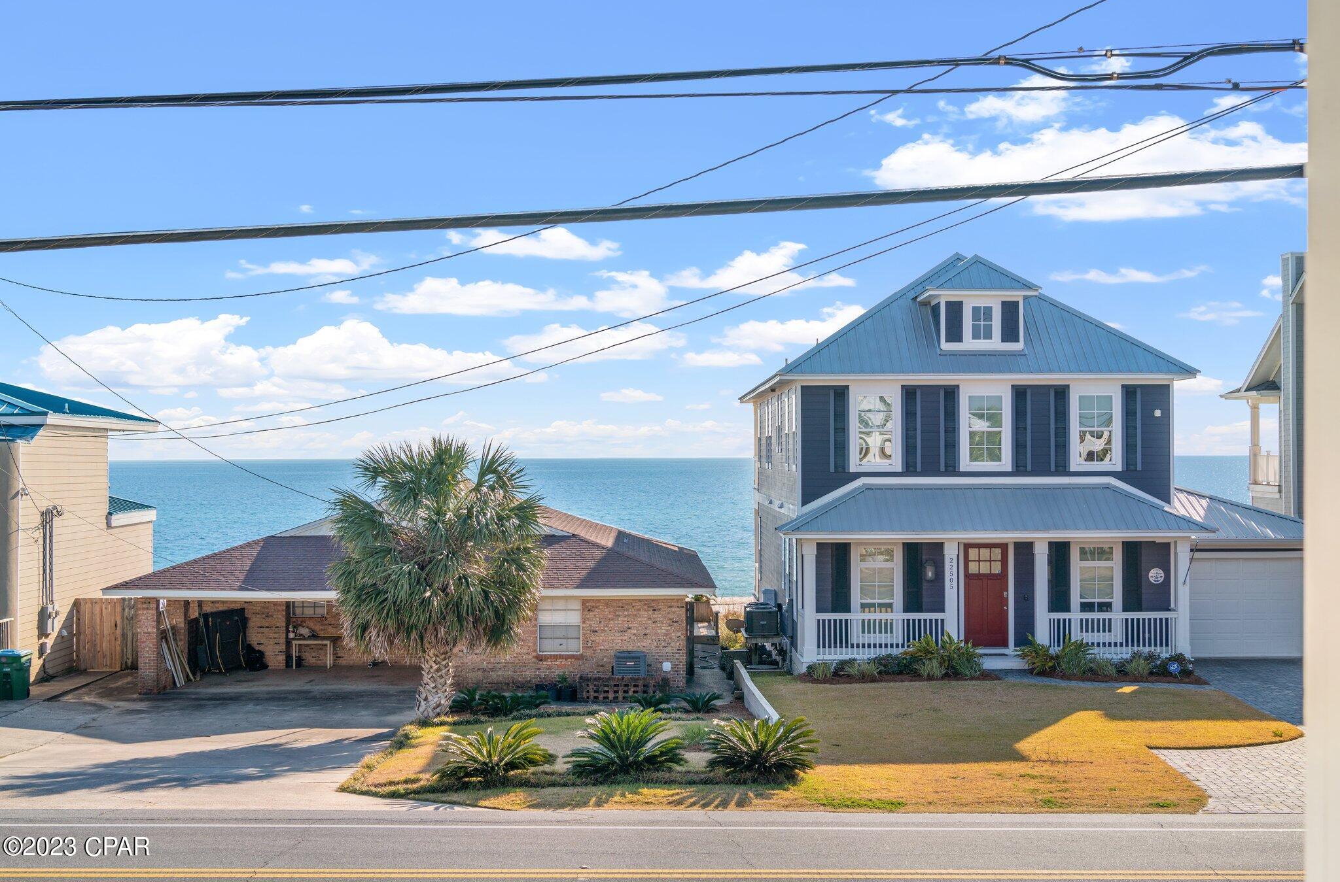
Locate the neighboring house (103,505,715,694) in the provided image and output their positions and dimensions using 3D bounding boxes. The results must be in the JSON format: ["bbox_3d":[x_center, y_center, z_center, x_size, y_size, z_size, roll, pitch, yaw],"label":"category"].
[{"bbox_3d":[-5.750,3.250,50.000,13.300,4.450,16.400,0,0,-1],"label":"neighboring house"}]

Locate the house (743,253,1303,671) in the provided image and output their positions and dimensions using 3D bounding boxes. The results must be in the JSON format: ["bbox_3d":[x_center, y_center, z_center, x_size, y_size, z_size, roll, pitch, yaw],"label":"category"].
[{"bbox_3d":[9.150,0.210,53.900,13.600,10.100,21.200,0,0,-1],"label":"house"}]

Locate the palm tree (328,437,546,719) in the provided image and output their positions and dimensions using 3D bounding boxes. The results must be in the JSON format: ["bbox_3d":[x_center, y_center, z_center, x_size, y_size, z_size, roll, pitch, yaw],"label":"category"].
[{"bbox_3d":[-4.620,2.700,38.400,4.300,5.600,4.200,0,0,0],"label":"palm tree"}]

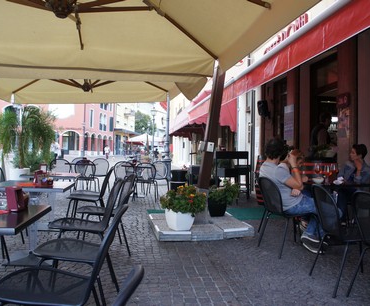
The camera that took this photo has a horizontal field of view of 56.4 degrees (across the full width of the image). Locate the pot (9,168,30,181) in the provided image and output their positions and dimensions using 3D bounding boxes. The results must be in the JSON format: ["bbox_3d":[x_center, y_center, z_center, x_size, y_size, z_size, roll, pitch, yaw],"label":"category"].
[{"bbox_3d":[-3.920,0.714,8.200,0.480,0.600,0.480,1,0,0],"label":"pot"}]

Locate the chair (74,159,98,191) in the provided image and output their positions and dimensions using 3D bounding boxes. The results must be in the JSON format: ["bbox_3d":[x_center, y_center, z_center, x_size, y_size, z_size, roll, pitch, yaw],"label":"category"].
[{"bbox_3d":[-2.270,0.600,8.000,0.490,0.840,0.570,2,0,0],"label":"chair"}]

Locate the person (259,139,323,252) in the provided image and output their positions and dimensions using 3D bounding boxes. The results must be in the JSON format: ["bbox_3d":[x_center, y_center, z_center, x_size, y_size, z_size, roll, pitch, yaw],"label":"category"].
[{"bbox_3d":[1.250,0.485,3.940,0.720,1.270,0.520,1,0,-17],"label":"person"}]

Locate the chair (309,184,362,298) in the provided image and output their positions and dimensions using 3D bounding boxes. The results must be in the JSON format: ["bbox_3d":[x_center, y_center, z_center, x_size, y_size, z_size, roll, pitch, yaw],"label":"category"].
[{"bbox_3d":[1.420,0.706,2.950,0.600,0.850,0.490,1,0,-7],"label":"chair"}]

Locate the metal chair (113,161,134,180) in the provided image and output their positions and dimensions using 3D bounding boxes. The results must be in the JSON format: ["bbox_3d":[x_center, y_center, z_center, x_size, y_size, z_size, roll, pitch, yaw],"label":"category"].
[{"bbox_3d":[-1.440,0.643,8.200,0.480,0.850,0.600,1,0,6],"label":"metal chair"}]

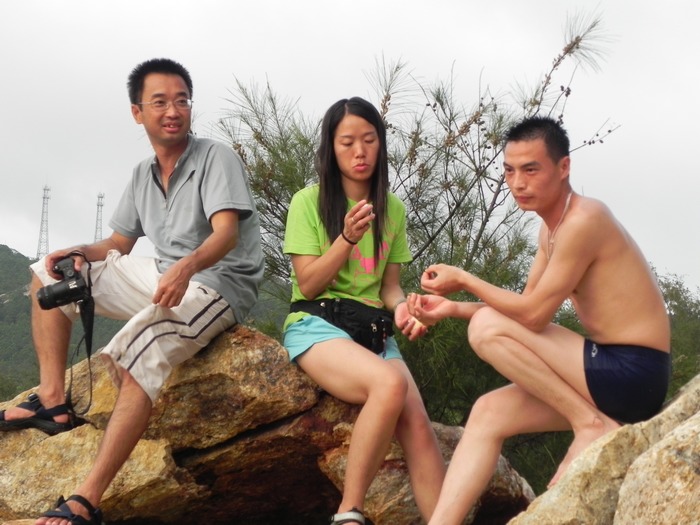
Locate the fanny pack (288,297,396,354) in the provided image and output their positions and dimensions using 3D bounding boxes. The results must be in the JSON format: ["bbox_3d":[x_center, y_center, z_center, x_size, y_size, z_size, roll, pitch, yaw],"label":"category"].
[{"bbox_3d":[-0.018,0.177,5.870,0.290,0.165,0.170,2,-4,-25],"label":"fanny pack"}]

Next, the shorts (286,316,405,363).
[{"bbox_3d":[-0.024,0.199,5.950,0.330,0.190,0.290,2,-4,-27],"label":"shorts"}]

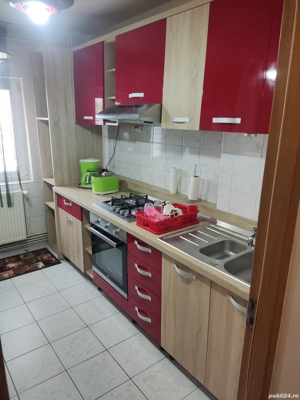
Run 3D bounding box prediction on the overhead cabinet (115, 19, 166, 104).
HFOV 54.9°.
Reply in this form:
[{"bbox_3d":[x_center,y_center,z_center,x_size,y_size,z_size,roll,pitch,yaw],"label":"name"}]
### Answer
[{"bbox_3d":[0.030,-1.022,2.275,0.325,0.526,0.627,-10,19,-37],"label":"overhead cabinet"}]

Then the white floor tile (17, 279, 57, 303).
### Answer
[{"bbox_3d":[-1.090,0.867,2.790,0.302,0.012,0.304,-10,19,-37],"label":"white floor tile"}]

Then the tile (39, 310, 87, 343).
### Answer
[{"bbox_3d":[-0.714,1.000,2.332,0.302,0.012,0.304,-10,19,-37],"label":"tile"}]

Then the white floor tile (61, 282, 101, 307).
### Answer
[{"bbox_3d":[-0.679,0.915,2.812,0.310,0.010,0.310,-10,19,-37],"label":"white floor tile"}]

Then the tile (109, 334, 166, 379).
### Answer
[{"bbox_3d":[-0.103,1.124,2.113,0.310,0.010,0.310,-10,19,-37],"label":"tile"}]

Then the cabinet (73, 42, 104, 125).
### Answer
[{"bbox_3d":[-0.459,-1.084,2.805,0.313,0.669,0.593,-10,19,-37],"label":"cabinet"}]

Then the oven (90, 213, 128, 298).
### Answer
[{"bbox_3d":[-0.147,0.409,2.600,0.550,0.583,0.596,-10,19,-37],"label":"oven"}]

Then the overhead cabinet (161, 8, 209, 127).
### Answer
[{"bbox_3d":[0.321,-0.802,1.859,0.313,0.669,0.346,-10,19,-37],"label":"overhead cabinet"}]

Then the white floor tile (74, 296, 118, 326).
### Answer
[{"bbox_3d":[-0.477,0.959,2.514,0.302,0.012,0.304,-10,19,-37],"label":"white floor tile"}]

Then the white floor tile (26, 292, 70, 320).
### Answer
[{"bbox_3d":[-0.902,0.933,2.561,0.302,0.012,0.304,-10,19,-37],"label":"white floor tile"}]

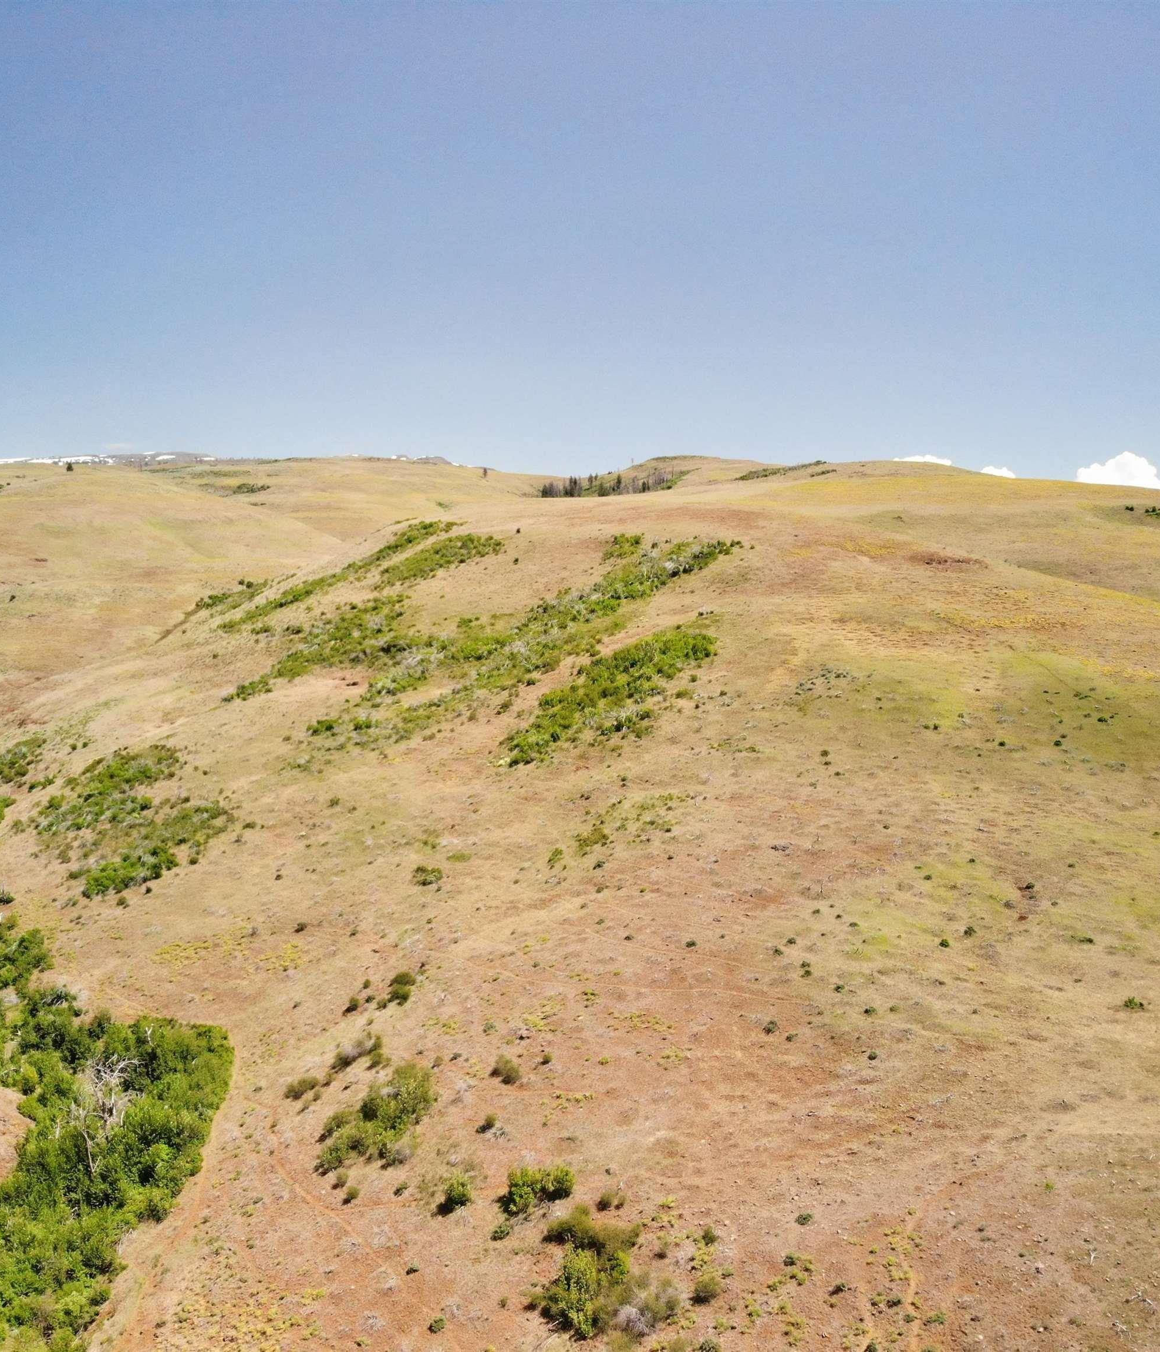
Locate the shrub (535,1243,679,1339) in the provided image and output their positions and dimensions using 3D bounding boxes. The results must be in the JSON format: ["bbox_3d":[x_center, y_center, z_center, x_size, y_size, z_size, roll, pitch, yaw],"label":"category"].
[{"bbox_3d":[1.280,27.700,56.580,6.310,2.500,4.040,0,8,0],"label":"shrub"}]

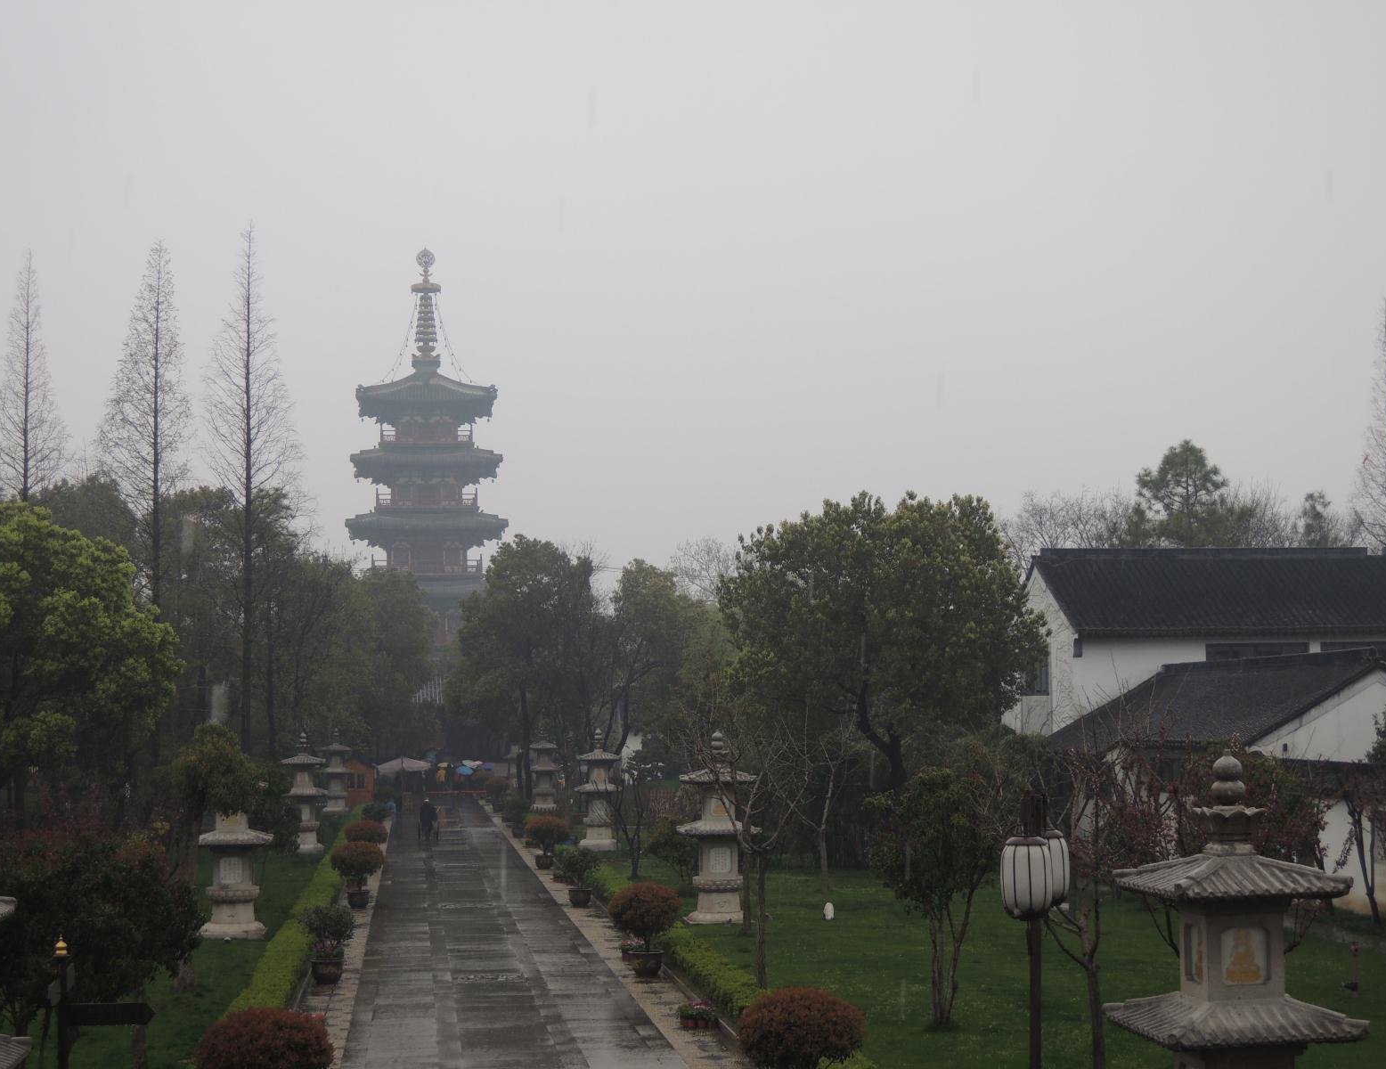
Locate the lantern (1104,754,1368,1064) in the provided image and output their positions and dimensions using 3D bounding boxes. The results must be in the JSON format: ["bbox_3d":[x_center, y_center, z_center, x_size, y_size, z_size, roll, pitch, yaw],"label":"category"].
[{"bbox_3d":[4.407,3.902,18.500,1.600,4.250,1.600,1,-5,-7],"label":"lantern"}]

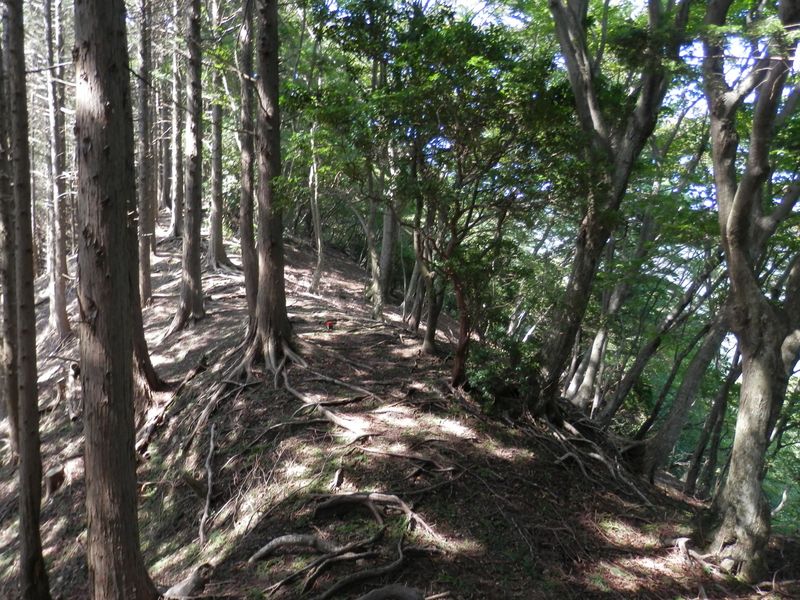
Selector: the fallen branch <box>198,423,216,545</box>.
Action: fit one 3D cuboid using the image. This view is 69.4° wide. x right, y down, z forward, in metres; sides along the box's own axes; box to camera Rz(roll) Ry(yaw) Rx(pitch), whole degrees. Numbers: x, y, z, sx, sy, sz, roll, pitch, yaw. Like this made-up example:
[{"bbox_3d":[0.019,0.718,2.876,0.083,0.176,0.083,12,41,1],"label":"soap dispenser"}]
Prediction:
[{"bbox_3d":[-1.335,1.188,4.050,0.100,0.090,1.990,0,7,-16],"label":"fallen branch"}]

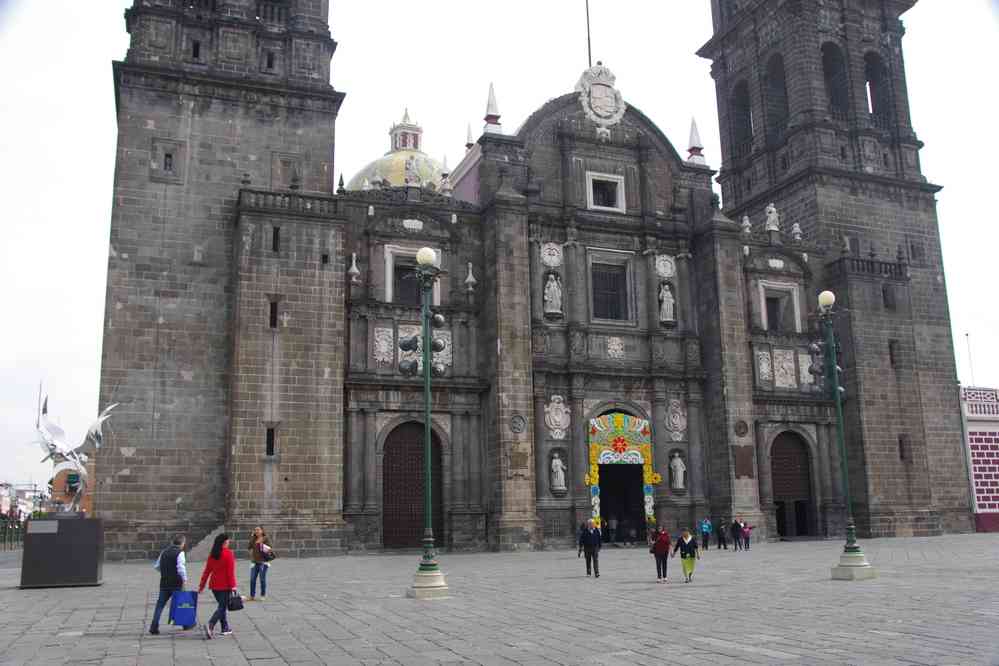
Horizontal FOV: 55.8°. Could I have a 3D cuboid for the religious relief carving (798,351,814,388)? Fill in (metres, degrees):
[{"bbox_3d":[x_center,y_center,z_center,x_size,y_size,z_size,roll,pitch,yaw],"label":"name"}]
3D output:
[{"bbox_3d":[23.607,2.766,72.453,1.034,2.407,0.250,3,-12,-20],"label":"religious relief carving"}]

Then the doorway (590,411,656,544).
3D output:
[{"bbox_3d":[7.848,9.450,62.281,4.790,8.676,1.200,4,-12,-23],"label":"doorway"}]

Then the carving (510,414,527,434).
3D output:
[{"bbox_3d":[1.156,5.496,56.650,0.906,1.159,0.200,4,-12,-23],"label":"carving"}]

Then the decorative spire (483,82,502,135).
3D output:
[{"bbox_3d":[-0.419,-14.903,62.450,0.898,3.186,0.898,4,-12,-23],"label":"decorative spire"}]

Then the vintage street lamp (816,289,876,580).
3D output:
[{"bbox_3d":[10.037,2.849,27.794,1.100,8.500,1.000,3,-12,-20],"label":"vintage street lamp"}]

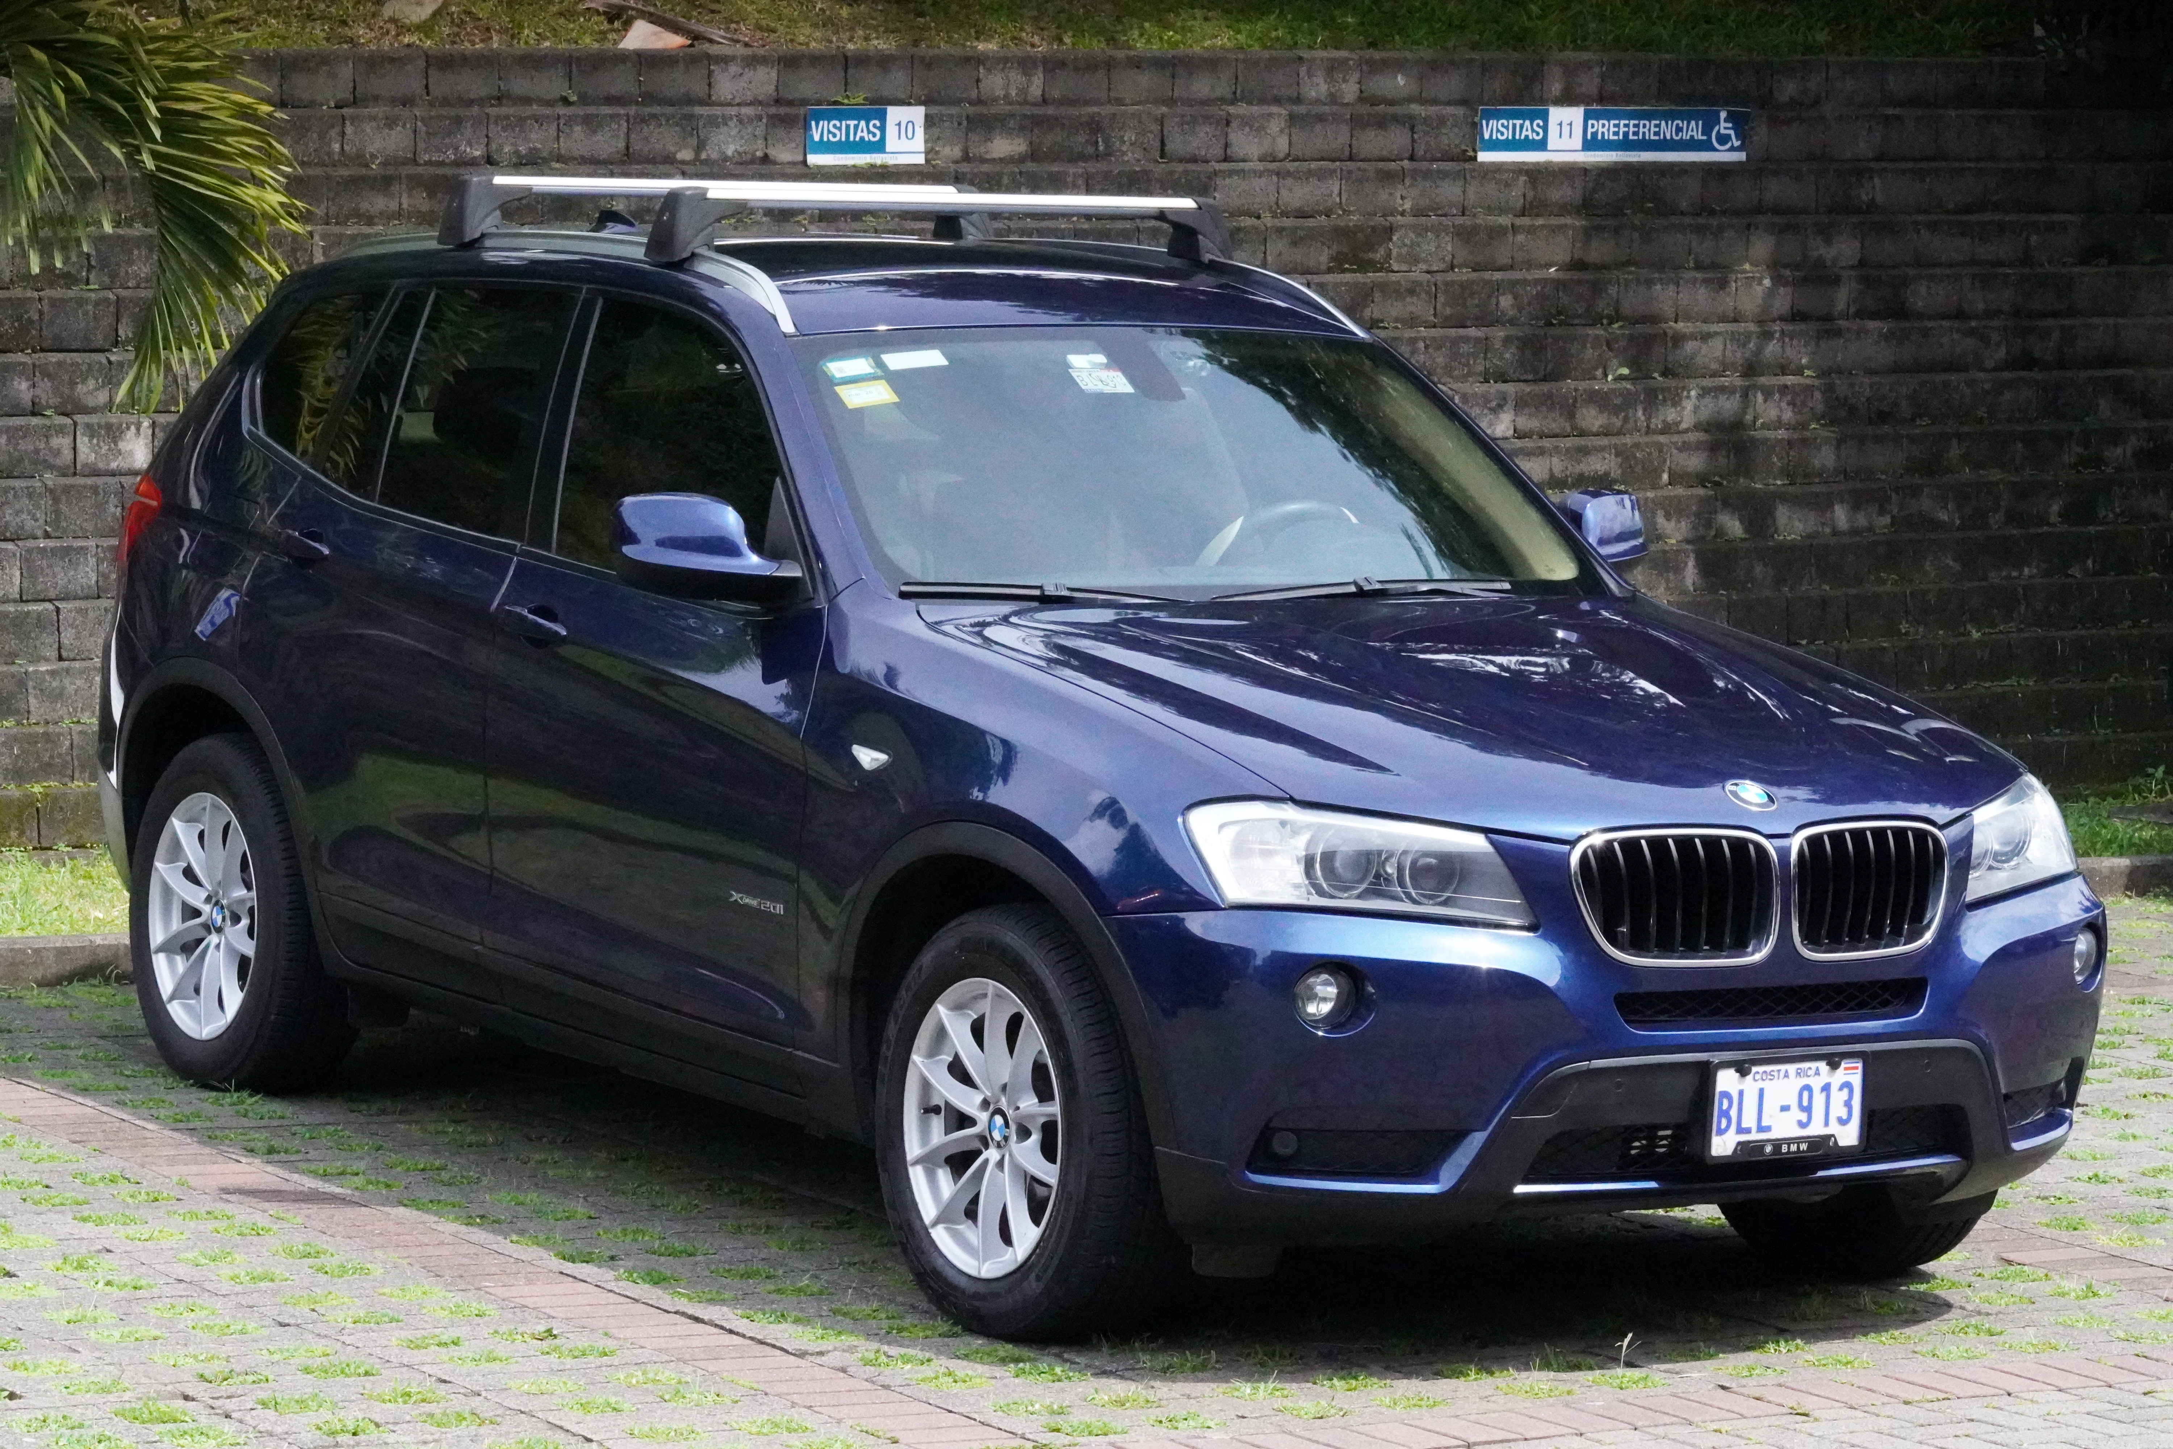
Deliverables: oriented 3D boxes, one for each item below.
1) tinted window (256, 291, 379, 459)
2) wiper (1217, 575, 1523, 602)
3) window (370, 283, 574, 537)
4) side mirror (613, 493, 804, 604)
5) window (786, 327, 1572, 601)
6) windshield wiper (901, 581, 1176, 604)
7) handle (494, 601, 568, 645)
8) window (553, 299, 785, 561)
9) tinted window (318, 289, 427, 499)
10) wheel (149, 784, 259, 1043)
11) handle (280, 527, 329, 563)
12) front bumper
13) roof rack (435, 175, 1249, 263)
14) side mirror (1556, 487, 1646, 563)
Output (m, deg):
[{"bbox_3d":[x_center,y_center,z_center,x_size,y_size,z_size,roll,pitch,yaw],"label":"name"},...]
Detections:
[{"bbox_3d":[-1.505,-0.686,13.083,0.035,0.332,0.408,21,-5,-30],"label":"tinted window"},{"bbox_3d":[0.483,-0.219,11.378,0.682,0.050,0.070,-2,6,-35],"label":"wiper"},{"bbox_3d":[-1.100,-0.583,12.360,0.040,0.470,0.675,22,-6,-33],"label":"window"},{"bbox_3d":[-0.630,-0.293,11.223,0.260,0.185,0.180,-1,6,-33],"label":"side mirror"},{"bbox_3d":[0.206,-0.426,11.629,1.420,0.110,0.810,-1,42,-33],"label":"window"},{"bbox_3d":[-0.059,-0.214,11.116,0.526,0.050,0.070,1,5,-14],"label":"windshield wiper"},{"bbox_3d":[-0.961,-0.170,11.790,0.055,0.050,0.225,-1,11,-33],"label":"handle"},{"bbox_3d":[-0.700,-0.486,11.726,0.050,0.487,0.902,22,-6,-33],"label":"window"},{"bbox_3d":[-1.328,-0.627,12.714,0.030,0.407,0.271,22,-6,-33],"label":"tinted window"},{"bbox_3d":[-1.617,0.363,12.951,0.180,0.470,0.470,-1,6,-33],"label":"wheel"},{"bbox_3d":[-1.466,-0.332,12.624,0.050,0.048,0.195,-2,6,-33],"label":"handle"},{"bbox_3d":[0.943,0.506,10.518,1.870,0.560,0.500,-1,6,-33],"label":"front bumper"},{"bbox_3d":[-0.465,-0.945,12.694,1.240,0.143,0.930,-2,6,-33],"label":"roof rack"},{"bbox_3d":[0.941,-0.356,12.284,0.210,0.155,0.175,-2,6,-33],"label":"side mirror"}]

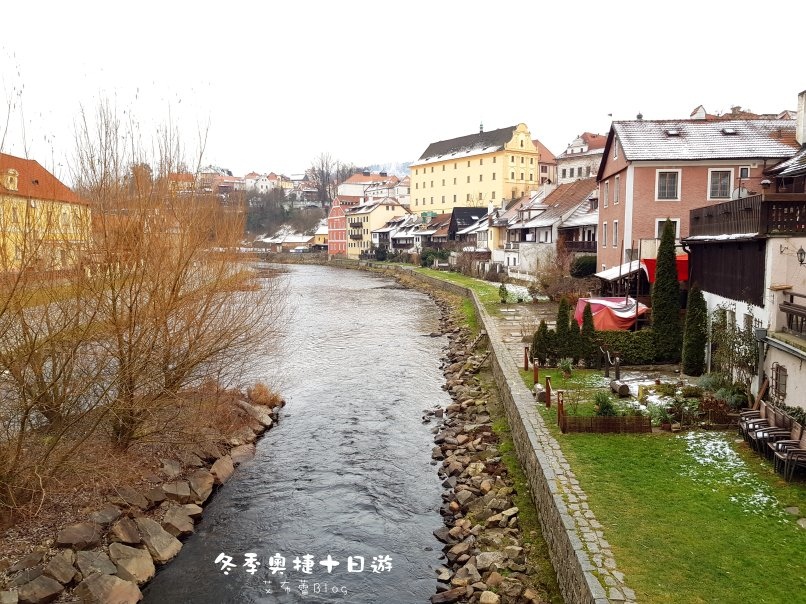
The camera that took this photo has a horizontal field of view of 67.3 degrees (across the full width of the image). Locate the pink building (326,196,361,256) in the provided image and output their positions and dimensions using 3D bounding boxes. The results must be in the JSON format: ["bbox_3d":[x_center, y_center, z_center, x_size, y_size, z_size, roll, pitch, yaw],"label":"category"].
[{"bbox_3d":[-14.460,-22.903,185.104,12.500,18.868,12.000,-4,7,-33],"label":"pink building"}]

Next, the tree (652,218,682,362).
[{"bbox_3d":[11.050,-0.422,25.226,1.247,6.145,1.247,2,6,24],"label":"tree"}]

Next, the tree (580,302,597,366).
[{"bbox_3d":[7.759,1.338,25.187,0.659,2.648,0.659,2,6,17],"label":"tree"}]

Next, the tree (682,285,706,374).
[{"bbox_3d":[11.134,1.056,23.142,0.947,3.608,0.947,3,6,26],"label":"tree"}]

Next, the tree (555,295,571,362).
[{"bbox_3d":[6.693,1.235,25.177,0.659,2.856,0.659,1,6,15],"label":"tree"}]

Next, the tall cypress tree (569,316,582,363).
[{"bbox_3d":[7.216,1.650,25.217,0.536,2.022,0.536,2,6,16],"label":"tall cypress tree"}]

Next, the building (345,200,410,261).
[{"bbox_3d":[-6.765,-20.619,171.936,13.000,16.878,16.000,-3,6,-28],"label":"building"}]

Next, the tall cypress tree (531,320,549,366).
[{"bbox_3d":[5.705,1.709,25.016,0.776,1.944,0.776,1,6,13],"label":"tall cypress tree"}]

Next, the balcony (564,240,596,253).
[{"bbox_3d":[18.539,-5.498,60.488,1.300,1.074,9.000,0,6,-4],"label":"balcony"}]

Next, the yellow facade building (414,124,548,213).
[{"bbox_3d":[19.993,-37.884,179.486,13.802,23.472,40.549,-4,7,-37],"label":"yellow facade building"}]

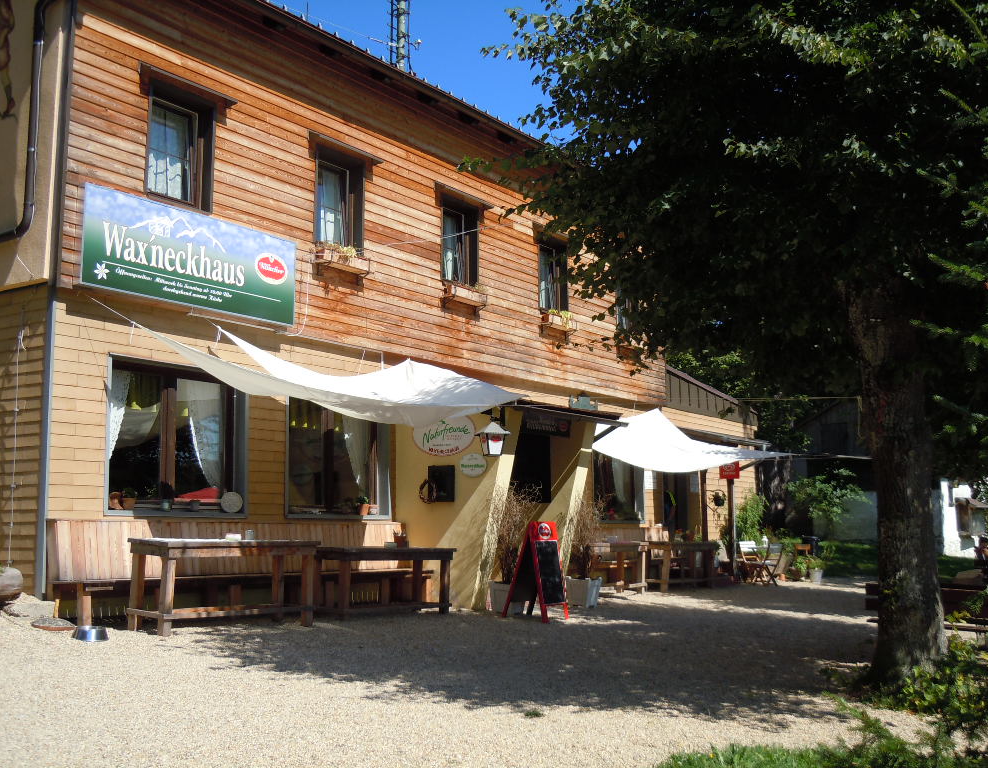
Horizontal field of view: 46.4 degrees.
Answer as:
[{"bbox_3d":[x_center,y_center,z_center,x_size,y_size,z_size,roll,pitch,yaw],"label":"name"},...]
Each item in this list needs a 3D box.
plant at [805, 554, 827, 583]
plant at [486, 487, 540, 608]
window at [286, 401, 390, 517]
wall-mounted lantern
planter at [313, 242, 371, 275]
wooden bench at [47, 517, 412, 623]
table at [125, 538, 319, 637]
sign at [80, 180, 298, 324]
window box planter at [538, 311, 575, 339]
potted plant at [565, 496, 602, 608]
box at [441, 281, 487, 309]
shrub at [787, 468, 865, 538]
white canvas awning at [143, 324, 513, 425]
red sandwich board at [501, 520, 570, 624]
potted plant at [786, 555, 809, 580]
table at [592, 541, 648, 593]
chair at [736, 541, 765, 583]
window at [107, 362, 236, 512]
[{"bbox_3d":[6.475,3.725,23.242,0.380,0.560,0.380,-6,-10,36],"label":"plant"},{"bbox_3d":[0.217,1.832,12.850,0.480,1.420,0.500,-6,-9,34],"label":"plant"},{"bbox_3d":[-1.978,0.900,14.609,0.180,1.580,1.945,-6,-9,34],"label":"window"},{"bbox_3d":[-0.019,0.651,14.300,0.340,0.480,0.340,3,-8,-26],"label":"wall-mounted lantern"},{"bbox_3d":[-1.838,-1.509,13.983,0.220,0.280,0.791,-6,-10,36],"label":"planter"},{"bbox_3d":[-2.443,1.993,12.569,0.540,0.972,5.060,-6,-10,36],"label":"wooden bench"},{"bbox_3d":[-2.416,1.804,10.393,0.560,0.770,1.800,-6,-9,34],"label":"table"},{"bbox_3d":[-3.261,-1.333,12.629,0.120,1.015,2.978,-6,-9,34],"label":"sign"},{"bbox_3d":[0.978,-0.940,17.778,0.220,0.270,0.804,-6,-10,36],"label":"window box planter"},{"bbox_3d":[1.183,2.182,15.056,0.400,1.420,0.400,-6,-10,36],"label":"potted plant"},{"bbox_3d":[-0.412,-1.212,15.903,0.220,0.220,0.812,-6,-10,36],"label":"box"},{"bbox_3d":[7.471,2.693,26.000,1.400,1.750,1.500,-6,-10,36],"label":"shrub"},{"bbox_3d":[-1.769,-0.046,13.499,1.600,1.150,5.300,-6,-9,34],"label":"white canvas awning"},{"bbox_3d":[0.472,2.119,13.159,0.540,1.080,0.620,-4,-9,28],"label":"red sandwich board"},{"bbox_3d":[6.353,3.854,24.111,0.400,0.520,0.400,-6,-10,36],"label":"potted plant"},{"bbox_3d":[1.601,2.728,16.855,0.580,0.760,1.850,-6,-9,34],"label":"table"},{"bbox_3d":[4.958,3.431,22.300,0.420,0.830,0.480,4,-9,-33],"label":"chair"},{"bbox_3d":[-3.436,0.635,12.495,0.180,1.580,1.890,-6,-9,34],"label":"window"}]

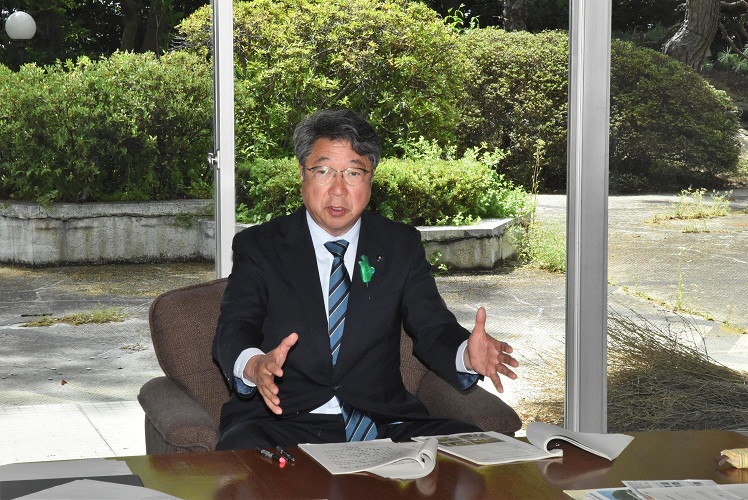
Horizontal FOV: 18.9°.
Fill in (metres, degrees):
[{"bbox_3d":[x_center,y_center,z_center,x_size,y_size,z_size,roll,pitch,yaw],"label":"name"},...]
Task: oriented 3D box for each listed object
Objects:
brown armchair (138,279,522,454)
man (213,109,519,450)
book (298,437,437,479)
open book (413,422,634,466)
[{"bbox_3d":[-0.153,0.500,5.389,0.840,0.820,0.770,-1,8,-10],"label":"brown armchair"},{"bbox_3d":[-0.038,0.318,5.083,0.690,1.260,0.780,-1,7,-7],"label":"man"},{"bbox_3d":[-0.011,0.417,4.750,0.225,0.050,0.340,-2,8,-16],"label":"book"},{"bbox_3d":[0.344,0.397,4.875,0.380,0.050,0.330,-3,8,-24],"label":"open book"}]

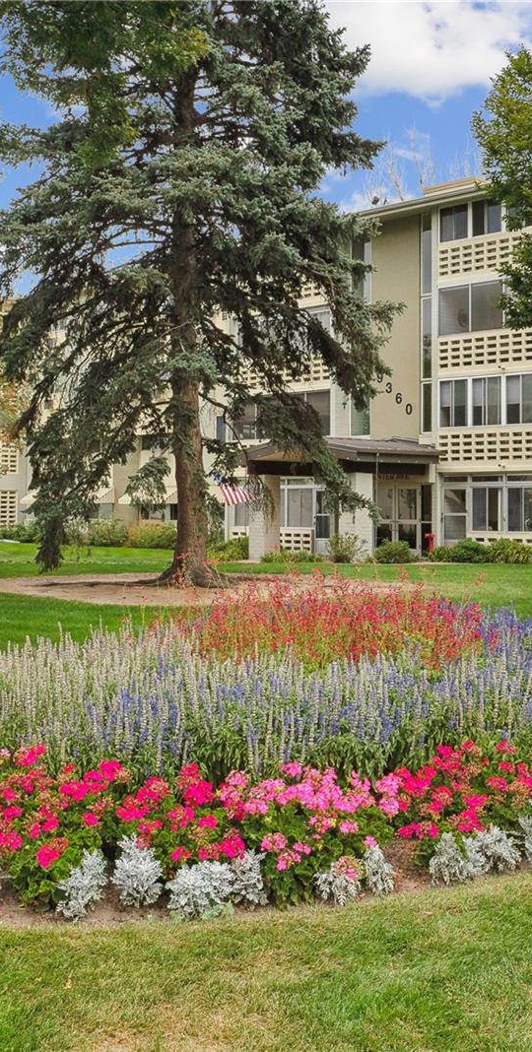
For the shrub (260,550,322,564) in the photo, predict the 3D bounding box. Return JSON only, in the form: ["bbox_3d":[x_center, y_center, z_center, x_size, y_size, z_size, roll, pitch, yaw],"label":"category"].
[{"bbox_3d":[0.669,0.832,32.500,1.750,0.390,1.100,1,1,45],"label":"shrub"}]

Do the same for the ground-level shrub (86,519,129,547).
[{"bbox_3d":[-5.752,0.245,44.400,1.550,0.980,1.400,0,1,0],"label":"ground-level shrub"}]

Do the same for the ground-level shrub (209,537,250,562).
[{"bbox_3d":[-1.066,0.647,34.800,1.250,0.720,1.100,0,1,0],"label":"ground-level shrub"}]

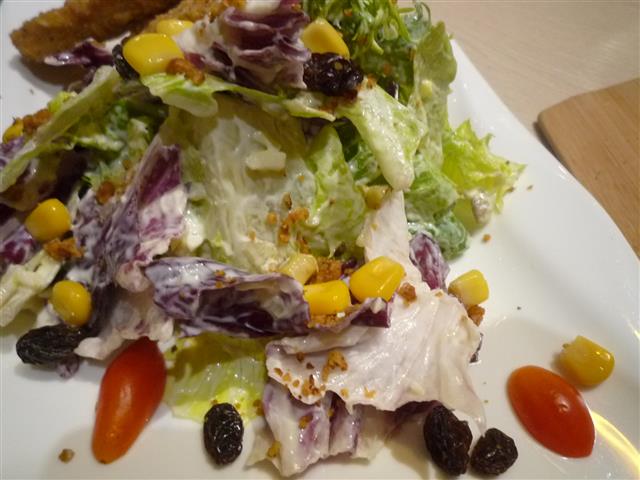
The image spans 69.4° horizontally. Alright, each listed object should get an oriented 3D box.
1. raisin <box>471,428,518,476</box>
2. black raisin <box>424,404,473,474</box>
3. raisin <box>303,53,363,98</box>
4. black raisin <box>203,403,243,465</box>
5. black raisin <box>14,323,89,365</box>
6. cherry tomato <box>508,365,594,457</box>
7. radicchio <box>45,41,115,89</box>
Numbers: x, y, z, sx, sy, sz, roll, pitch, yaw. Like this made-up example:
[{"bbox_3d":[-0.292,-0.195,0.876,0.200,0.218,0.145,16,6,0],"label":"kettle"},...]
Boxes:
[{"bbox_3d":[0.051,0.062,0.135,0.015,0.011,0.011,-24,66,-12],"label":"raisin"},{"bbox_3d":[0.038,0.059,0.136,0.013,0.012,0.020,-20,65,-10],"label":"black raisin"},{"bbox_3d":[0.004,-0.052,0.147,0.021,0.013,0.014,15,64,7],"label":"raisin"},{"bbox_3d":[-0.029,0.057,0.137,0.011,0.010,0.017,-8,63,-4],"label":"black raisin"},{"bbox_3d":[-0.083,0.033,0.143,0.021,0.011,0.012,-9,63,-5],"label":"black raisin"},{"bbox_3d":[0.072,0.051,0.140,0.022,0.012,0.031,-35,68,-16],"label":"cherry tomato"},{"bbox_3d":[-0.096,-0.069,0.183,0.029,0.016,0.020,-4,63,-2],"label":"radicchio"}]

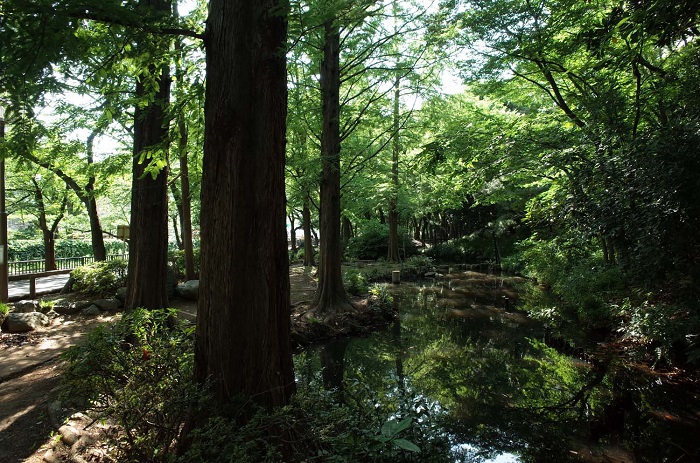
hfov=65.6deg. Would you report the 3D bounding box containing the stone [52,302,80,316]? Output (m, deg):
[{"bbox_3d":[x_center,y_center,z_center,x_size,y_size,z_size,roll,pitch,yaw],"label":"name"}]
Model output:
[{"bbox_3d":[-5.690,1.565,10.900,0.560,0.280,0.420,0,0,-28],"label":"stone"}]

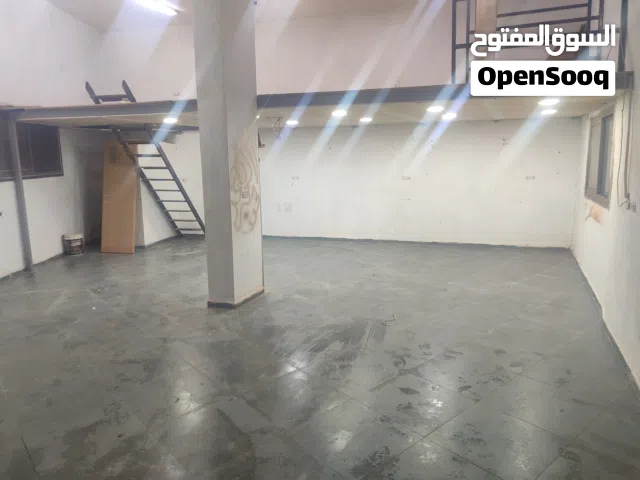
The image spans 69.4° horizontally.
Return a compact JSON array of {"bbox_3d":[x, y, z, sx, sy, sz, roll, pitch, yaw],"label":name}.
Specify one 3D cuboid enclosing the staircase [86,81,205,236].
[{"bbox_3d":[-3.036,-1.260,8.591,0.704,2.842,2.627,2,10,13],"label":"staircase"}]

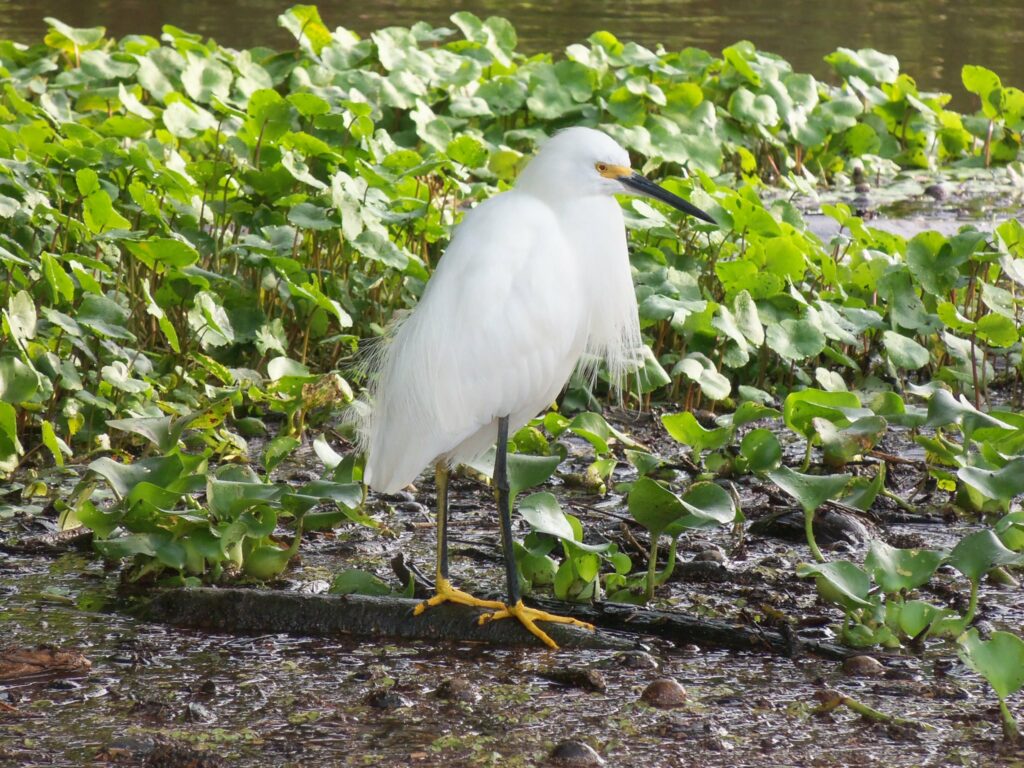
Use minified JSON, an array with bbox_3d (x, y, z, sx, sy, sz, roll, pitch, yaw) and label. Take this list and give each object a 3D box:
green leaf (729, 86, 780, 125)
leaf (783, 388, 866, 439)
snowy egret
[{"bbox_3d":[0.262,-0.303,7.200,0.052,0.036,0.037,0,12,0],"label":"green leaf"},{"bbox_3d":[0.277,0.026,5.880,0.073,0.039,0.042,0,12,0],"label":"leaf"},{"bbox_3d":[0.020,0.002,5.700,0.305,0.440,0.140,2,13,8],"label":"snowy egret"}]

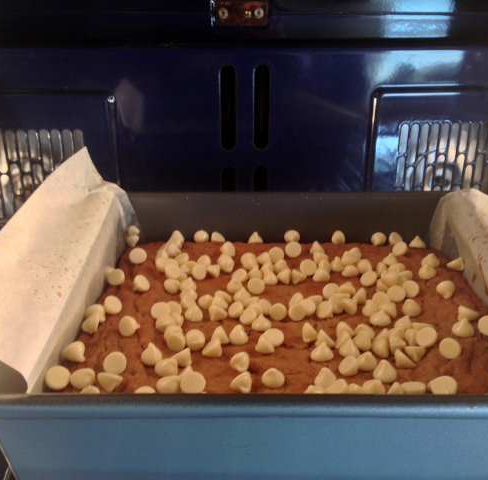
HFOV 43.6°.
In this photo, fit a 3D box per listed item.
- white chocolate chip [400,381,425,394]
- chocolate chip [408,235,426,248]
[{"bbox_3d":[0.074,0.066,0.269,0.011,0.008,0.011,1,9,0],"label":"white chocolate chip"},{"bbox_3d":[0.123,0.001,0.434,0.011,0.008,0.011,1,23,0],"label":"chocolate chip"}]

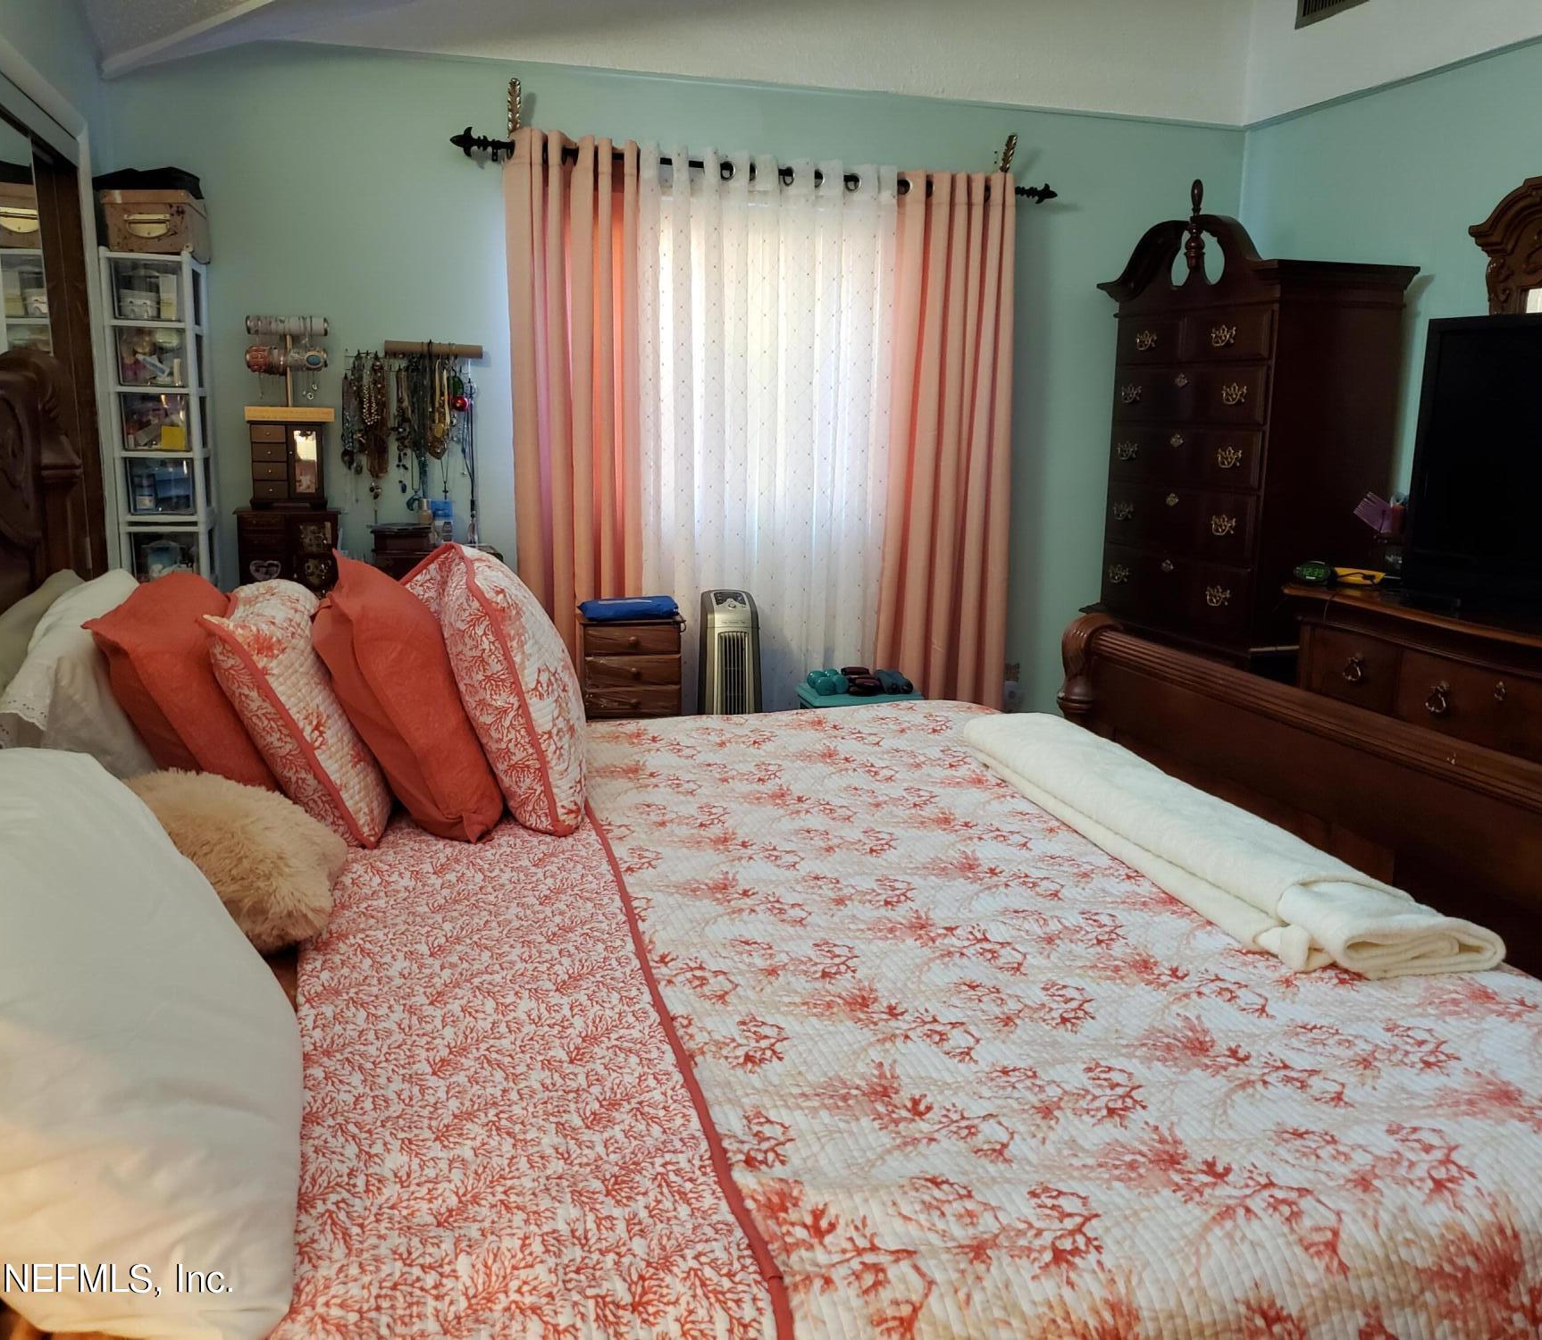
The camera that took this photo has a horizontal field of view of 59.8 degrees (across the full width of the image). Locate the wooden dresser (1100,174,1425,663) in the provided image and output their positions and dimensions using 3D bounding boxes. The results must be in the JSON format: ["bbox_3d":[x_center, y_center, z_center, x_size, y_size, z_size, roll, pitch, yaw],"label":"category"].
[{"bbox_3d":[1.521,-0.491,4.510,0.500,2.150,0.980,-2,12,-16],"label":"wooden dresser"}]

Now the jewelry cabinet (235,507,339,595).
[{"bbox_3d":[-1.455,-0.308,4.063,0.285,0.370,0.210,-2,12,-16],"label":"jewelry cabinet"}]

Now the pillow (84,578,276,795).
[{"bbox_3d":[-0.982,0.054,2.343,0.170,0.460,0.610,-33,18,-8],"label":"pillow"}]

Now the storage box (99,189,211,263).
[{"bbox_3d":[-1.736,-1.243,3.768,0.215,0.160,0.340,-2,12,-16],"label":"storage box"}]

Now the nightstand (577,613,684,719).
[{"bbox_3d":[-0.454,0.210,4.300,0.300,0.760,0.280,-2,12,-16],"label":"nightstand"}]

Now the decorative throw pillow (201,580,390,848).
[{"bbox_3d":[-0.820,0.050,2.359,0.170,0.460,0.580,-32,18,-9],"label":"decorative throw pillow"}]

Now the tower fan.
[{"bbox_3d":[-0.134,0.150,4.385,0.215,0.850,0.210,-2,12,-16],"label":"tower fan"}]

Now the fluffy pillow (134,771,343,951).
[{"bbox_3d":[-0.801,0.243,1.893,0.400,0.160,0.410,7,22,-20],"label":"fluffy pillow"}]

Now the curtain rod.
[{"bbox_3d":[0.015,-1.605,4.308,2.000,0.090,0.095,-1,11,-17],"label":"curtain rod"}]

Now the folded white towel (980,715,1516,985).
[{"bbox_3d":[0.659,0.242,2.355,0.300,0.080,1.280,-1,11,-13],"label":"folded white towel"}]

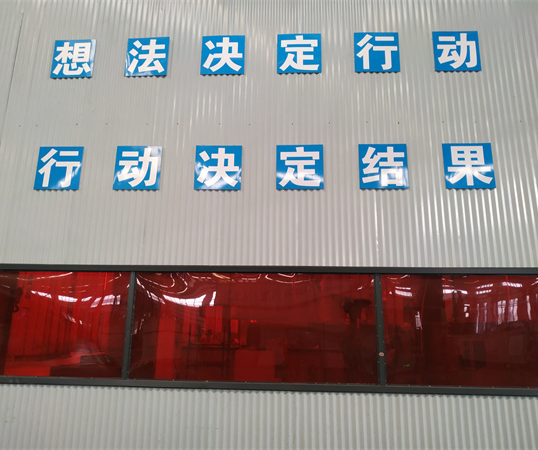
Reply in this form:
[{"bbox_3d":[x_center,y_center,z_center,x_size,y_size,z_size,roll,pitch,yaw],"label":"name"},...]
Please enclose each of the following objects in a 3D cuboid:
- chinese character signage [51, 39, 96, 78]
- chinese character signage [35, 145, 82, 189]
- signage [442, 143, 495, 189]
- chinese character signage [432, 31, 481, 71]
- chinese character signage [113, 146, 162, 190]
[{"bbox_3d":[-2.309,-1.967,4.926,0.505,0.505,0.025,0,-13,3],"label":"chinese character signage"},{"bbox_3d":[-2.321,-0.629,4.614,0.505,0.505,0.025,0,-13,3],"label":"chinese character signage"},{"bbox_3d":[2.091,-0.620,4.367,0.505,0.505,0.025,0,-13,3],"label":"signage"},{"bbox_3d":[2.103,-1.950,4.678,0.505,0.505,0.025,0,-13,3],"label":"chinese character signage"},{"bbox_3d":[-1.435,-0.625,4.563,0.505,0.505,0.025,0,-13,3],"label":"chinese character signage"}]

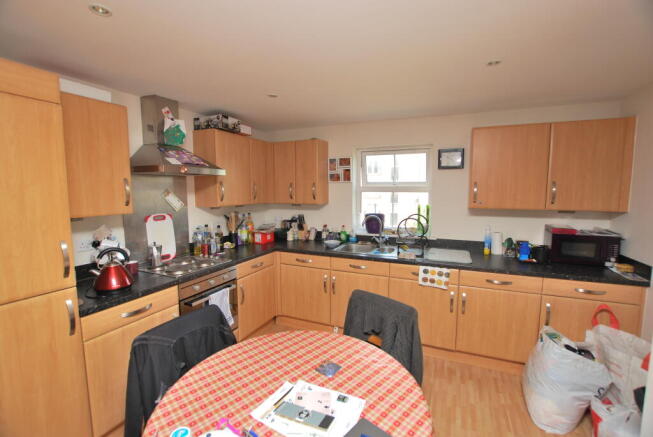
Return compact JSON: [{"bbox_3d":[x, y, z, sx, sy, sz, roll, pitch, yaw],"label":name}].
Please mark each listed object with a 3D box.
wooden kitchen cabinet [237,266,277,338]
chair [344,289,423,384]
[{"bbox_3d":[-0.953,0.818,2.855,0.573,0.594,0.570,2,5,23],"label":"wooden kitchen cabinet"},{"bbox_3d":[0.175,0.927,1.441,0.430,0.915,0.500,5,7,42],"label":"chair"}]

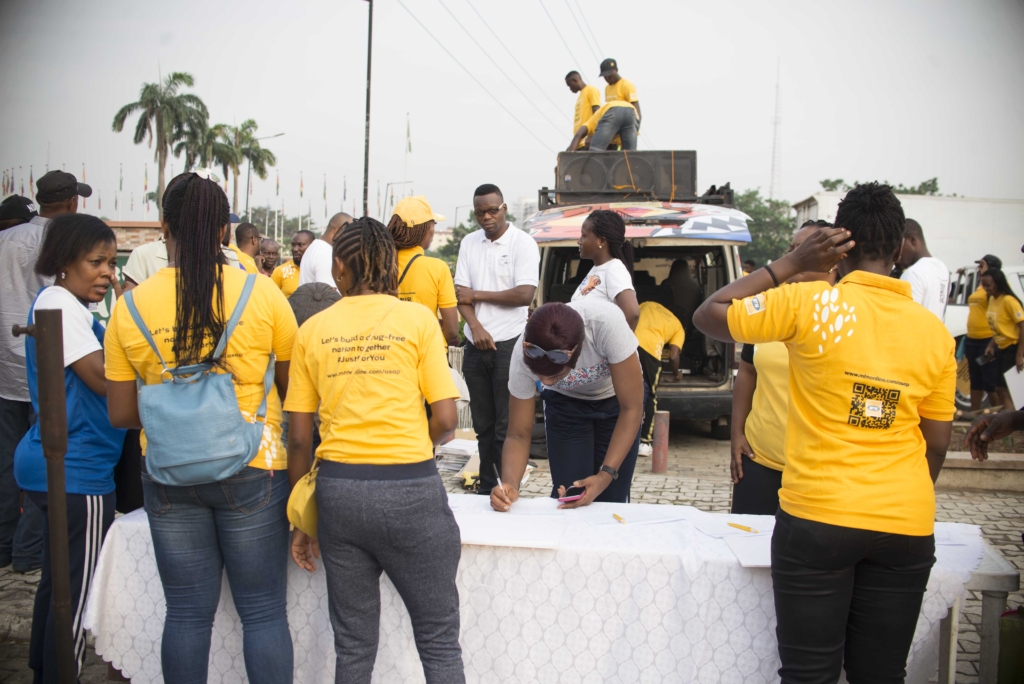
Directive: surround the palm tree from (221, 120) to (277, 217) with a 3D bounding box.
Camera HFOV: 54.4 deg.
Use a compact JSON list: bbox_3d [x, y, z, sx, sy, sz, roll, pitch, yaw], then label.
[{"bbox_3d":[-18.699,-9.983,70.420,4.000,11.200,4.000,1,4,0],"label":"palm tree"}]

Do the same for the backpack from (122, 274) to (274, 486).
[{"bbox_3d":[-0.834,0.102,2.650,0.370,0.520,0.190,-3,3,-6],"label":"backpack"}]

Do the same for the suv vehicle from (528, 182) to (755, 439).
[{"bbox_3d":[1.290,-0.288,10.300,1.750,2.050,4.700,2,4,7],"label":"suv vehicle"}]

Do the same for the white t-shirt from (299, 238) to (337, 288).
[{"bbox_3d":[-1.004,-0.211,5.450,0.310,0.720,0.480,0,3,-24],"label":"white t-shirt"}]

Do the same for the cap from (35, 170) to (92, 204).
[{"bbox_3d":[-1.846,-0.636,4.100,0.260,0.140,0.180,-3,6,-42],"label":"cap"}]

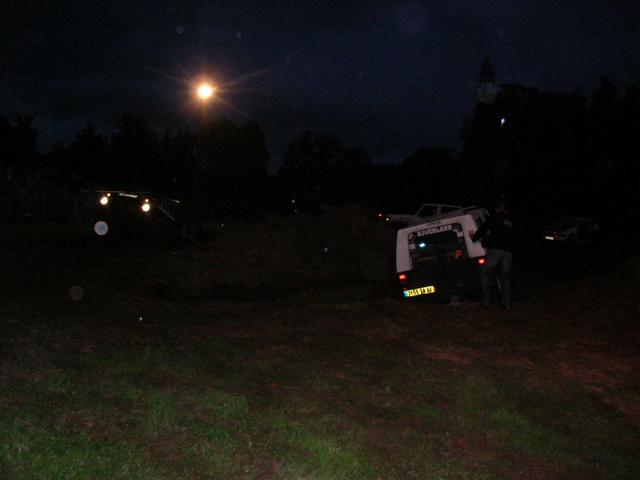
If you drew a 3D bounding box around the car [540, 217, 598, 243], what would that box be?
[{"bbox_3d":[13.020,-0.476,33.500,3.800,1.400,1.620,-2,4,-45],"label":"car"}]

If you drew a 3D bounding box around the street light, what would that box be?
[{"bbox_3d":[-6.342,-8.261,36.000,0.700,0.450,0.600,1,3,6],"label":"street light"}]

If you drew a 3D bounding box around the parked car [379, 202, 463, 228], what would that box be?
[{"bbox_3d":[4.984,-0.974,30.000,4.200,1.500,1.680,0,3,-5],"label":"parked car"}]

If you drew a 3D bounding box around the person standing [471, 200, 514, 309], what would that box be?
[{"bbox_3d":[2.780,0.233,10.400,0.600,1.750,0.550,1,3,14],"label":"person standing"}]

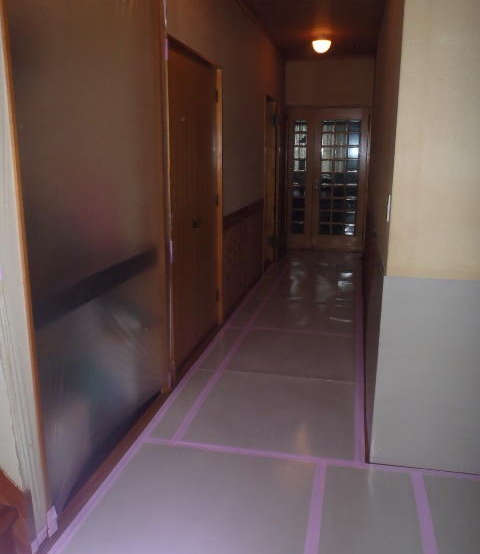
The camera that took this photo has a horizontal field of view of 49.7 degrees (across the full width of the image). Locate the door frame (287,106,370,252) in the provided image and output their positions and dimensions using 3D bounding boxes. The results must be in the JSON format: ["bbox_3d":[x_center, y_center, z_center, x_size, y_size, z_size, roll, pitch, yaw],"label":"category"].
[{"bbox_3d":[1.248,-1.391,7.533,1.130,2.080,0.120,3,14,12],"label":"door frame"}]

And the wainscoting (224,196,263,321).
[{"bbox_3d":[0.070,-0.279,5.369,0.040,0.890,2.030,3,14,12],"label":"wainscoting"}]

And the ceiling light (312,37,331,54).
[{"bbox_3d":[0.943,-2.674,5.975,0.210,0.170,0.210,3,14,12],"label":"ceiling light"}]

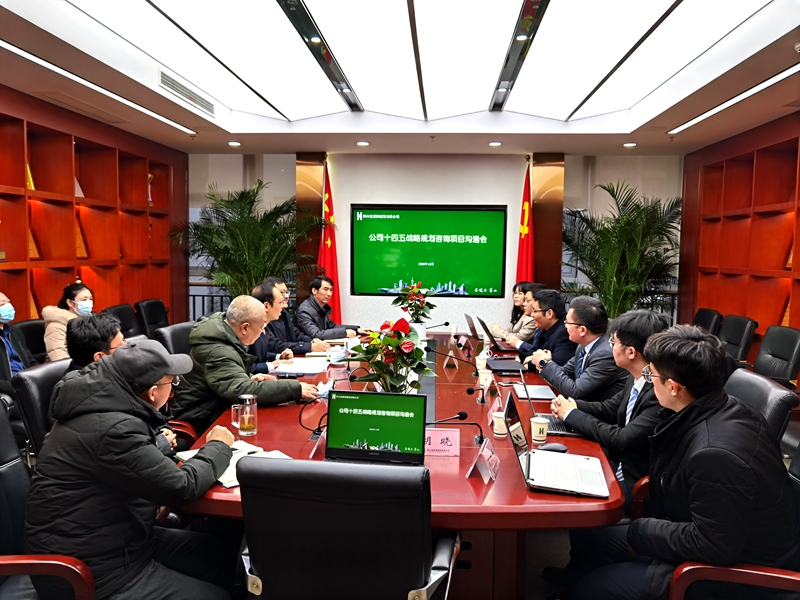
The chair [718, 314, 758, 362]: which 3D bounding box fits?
[{"bbox_3d":[2.507,0.666,5.103,0.650,1.000,0.600,1,4,-1],"label":"chair"}]

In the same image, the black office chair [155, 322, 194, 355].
[{"bbox_3d":[-1.223,0.664,4.356,0.660,1.020,0.600,1,4,4],"label":"black office chair"}]

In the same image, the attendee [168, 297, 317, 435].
[{"bbox_3d":[-0.827,0.605,3.369,0.820,1.270,0.580,1,4,-2],"label":"attendee"}]

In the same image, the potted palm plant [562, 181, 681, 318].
[{"bbox_3d":[2.615,-0.223,7.400,1.380,2.350,1.300,1,4,4],"label":"potted palm plant"}]

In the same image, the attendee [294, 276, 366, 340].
[{"bbox_3d":[-0.595,0.432,5.500,0.700,1.270,0.550,3,5,23],"label":"attendee"}]

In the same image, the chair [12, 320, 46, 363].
[{"bbox_3d":[-2.249,0.641,4.445,0.650,1.000,0.600,1,4,7],"label":"chair"}]

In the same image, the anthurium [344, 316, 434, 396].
[{"bbox_3d":[-0.050,0.309,2.791,0.400,0.480,0.400,1,4,4],"label":"anthurium"}]

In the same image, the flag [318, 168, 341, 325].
[{"bbox_3d":[-0.823,-0.597,7.451,0.330,2.050,0.250,1,4,4],"label":"flag"}]

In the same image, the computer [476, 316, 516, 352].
[{"bbox_3d":[0.826,0.270,4.930,0.360,0.225,0.350,1,4,4],"label":"computer"}]

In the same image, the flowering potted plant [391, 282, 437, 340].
[{"bbox_3d":[0.126,0.089,5.476,0.380,0.520,0.360,1,4,4],"label":"flowering potted plant"}]

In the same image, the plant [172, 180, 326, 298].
[{"bbox_3d":[-1.713,-0.224,7.150,1.660,2.250,1.450,1,4,4],"label":"plant"}]

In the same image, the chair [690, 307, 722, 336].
[{"bbox_3d":[2.520,0.604,5.660,0.650,1.000,0.600,1,4,4],"label":"chair"}]

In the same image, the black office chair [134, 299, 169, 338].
[{"bbox_3d":[-2.145,0.507,6.237,0.650,1.000,0.600,2,4,12],"label":"black office chair"}]

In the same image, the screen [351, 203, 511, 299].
[{"bbox_3d":[0.360,-0.615,7.800,1.940,1.140,0.100,1,4,4],"label":"screen"}]

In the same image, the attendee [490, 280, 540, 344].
[{"bbox_3d":[1.193,0.475,5.632,0.750,1.250,0.500,0,4,-8],"label":"attendee"}]

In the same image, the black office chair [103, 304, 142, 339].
[{"bbox_3d":[-2.080,0.565,5.200,0.650,1.000,0.600,1,4,7],"label":"black office chair"}]

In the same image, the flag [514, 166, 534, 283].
[{"bbox_3d":[1.496,-0.379,7.500,0.340,2.440,0.260,1,4,4],"label":"flag"}]

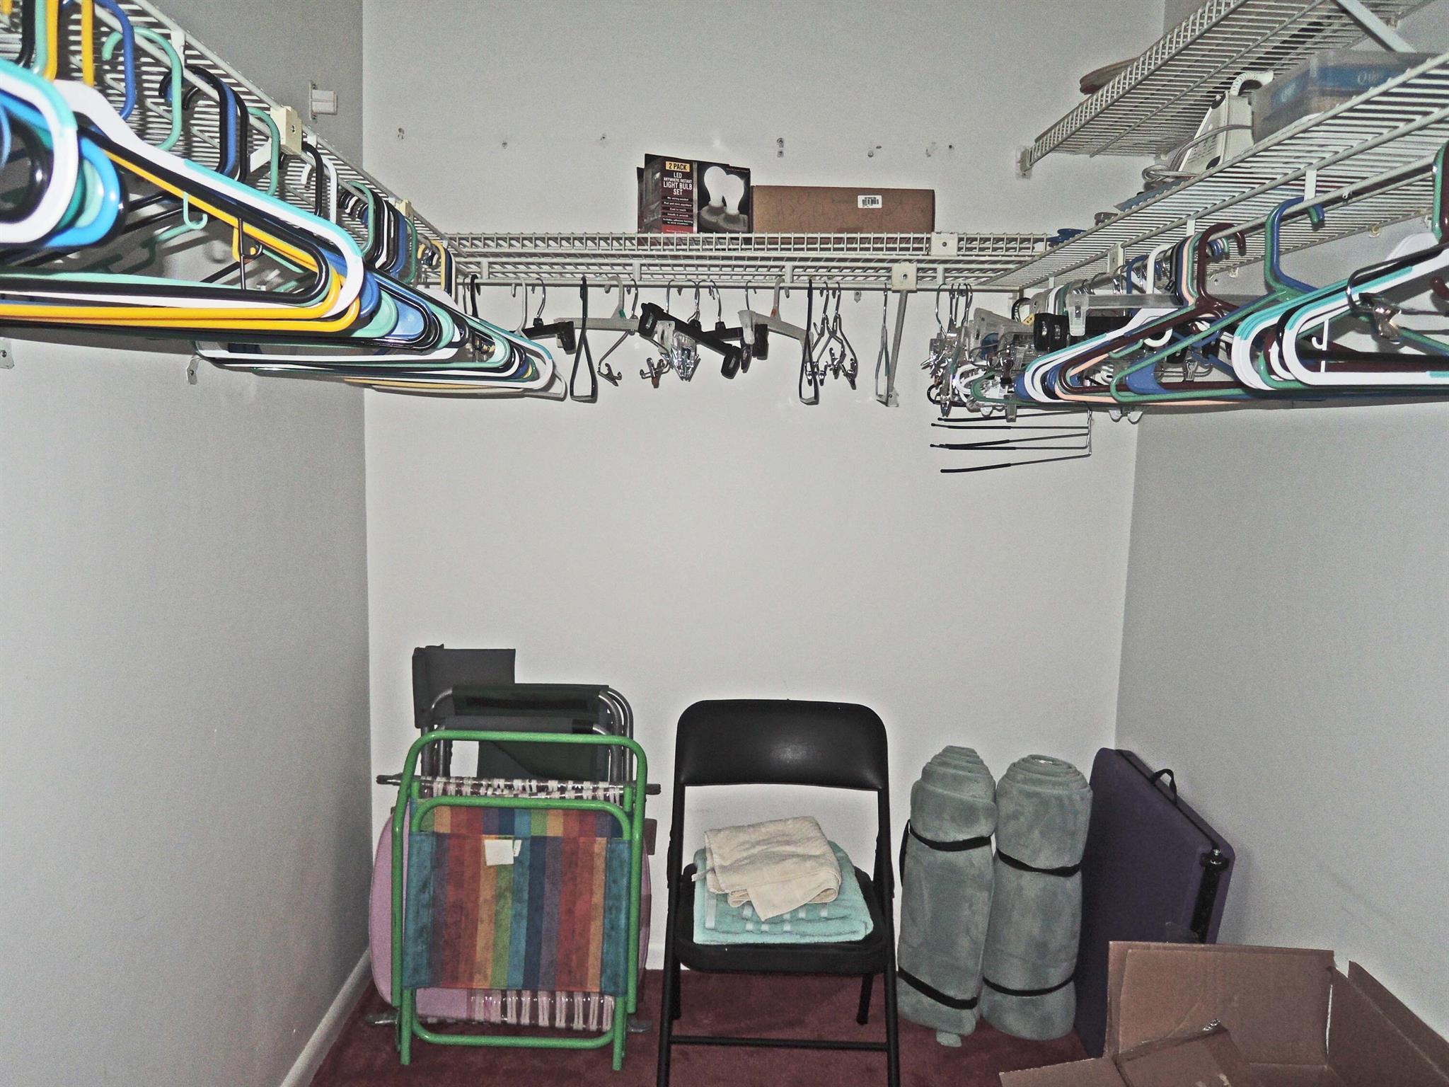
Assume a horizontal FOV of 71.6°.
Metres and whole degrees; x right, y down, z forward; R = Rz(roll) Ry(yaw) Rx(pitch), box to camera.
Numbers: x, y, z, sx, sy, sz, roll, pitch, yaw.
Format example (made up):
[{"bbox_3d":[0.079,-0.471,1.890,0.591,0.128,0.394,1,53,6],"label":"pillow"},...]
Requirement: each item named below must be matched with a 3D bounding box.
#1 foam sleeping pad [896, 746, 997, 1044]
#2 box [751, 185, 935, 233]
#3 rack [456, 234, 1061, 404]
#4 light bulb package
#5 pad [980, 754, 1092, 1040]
[{"bbox_3d":[0.519,0.781,2.333,0.215,0.620,0.215,2,5,0],"label":"foam sleeping pad"},{"bbox_3d":[0.240,-0.673,2.156,0.370,0.113,0.240,2,5,1],"label":"box"},{"bbox_3d":[0.043,-0.469,2.160,1.190,0.320,0.380,2,5,1],"label":"rack"},{"bbox_3d":[-0.067,-0.693,2.060,0.232,0.153,0.080,0,6,-20],"label":"light bulb package"},{"bbox_3d":[0.727,0.794,2.328,0.213,0.605,0.213,2,5,0],"label":"pad"}]

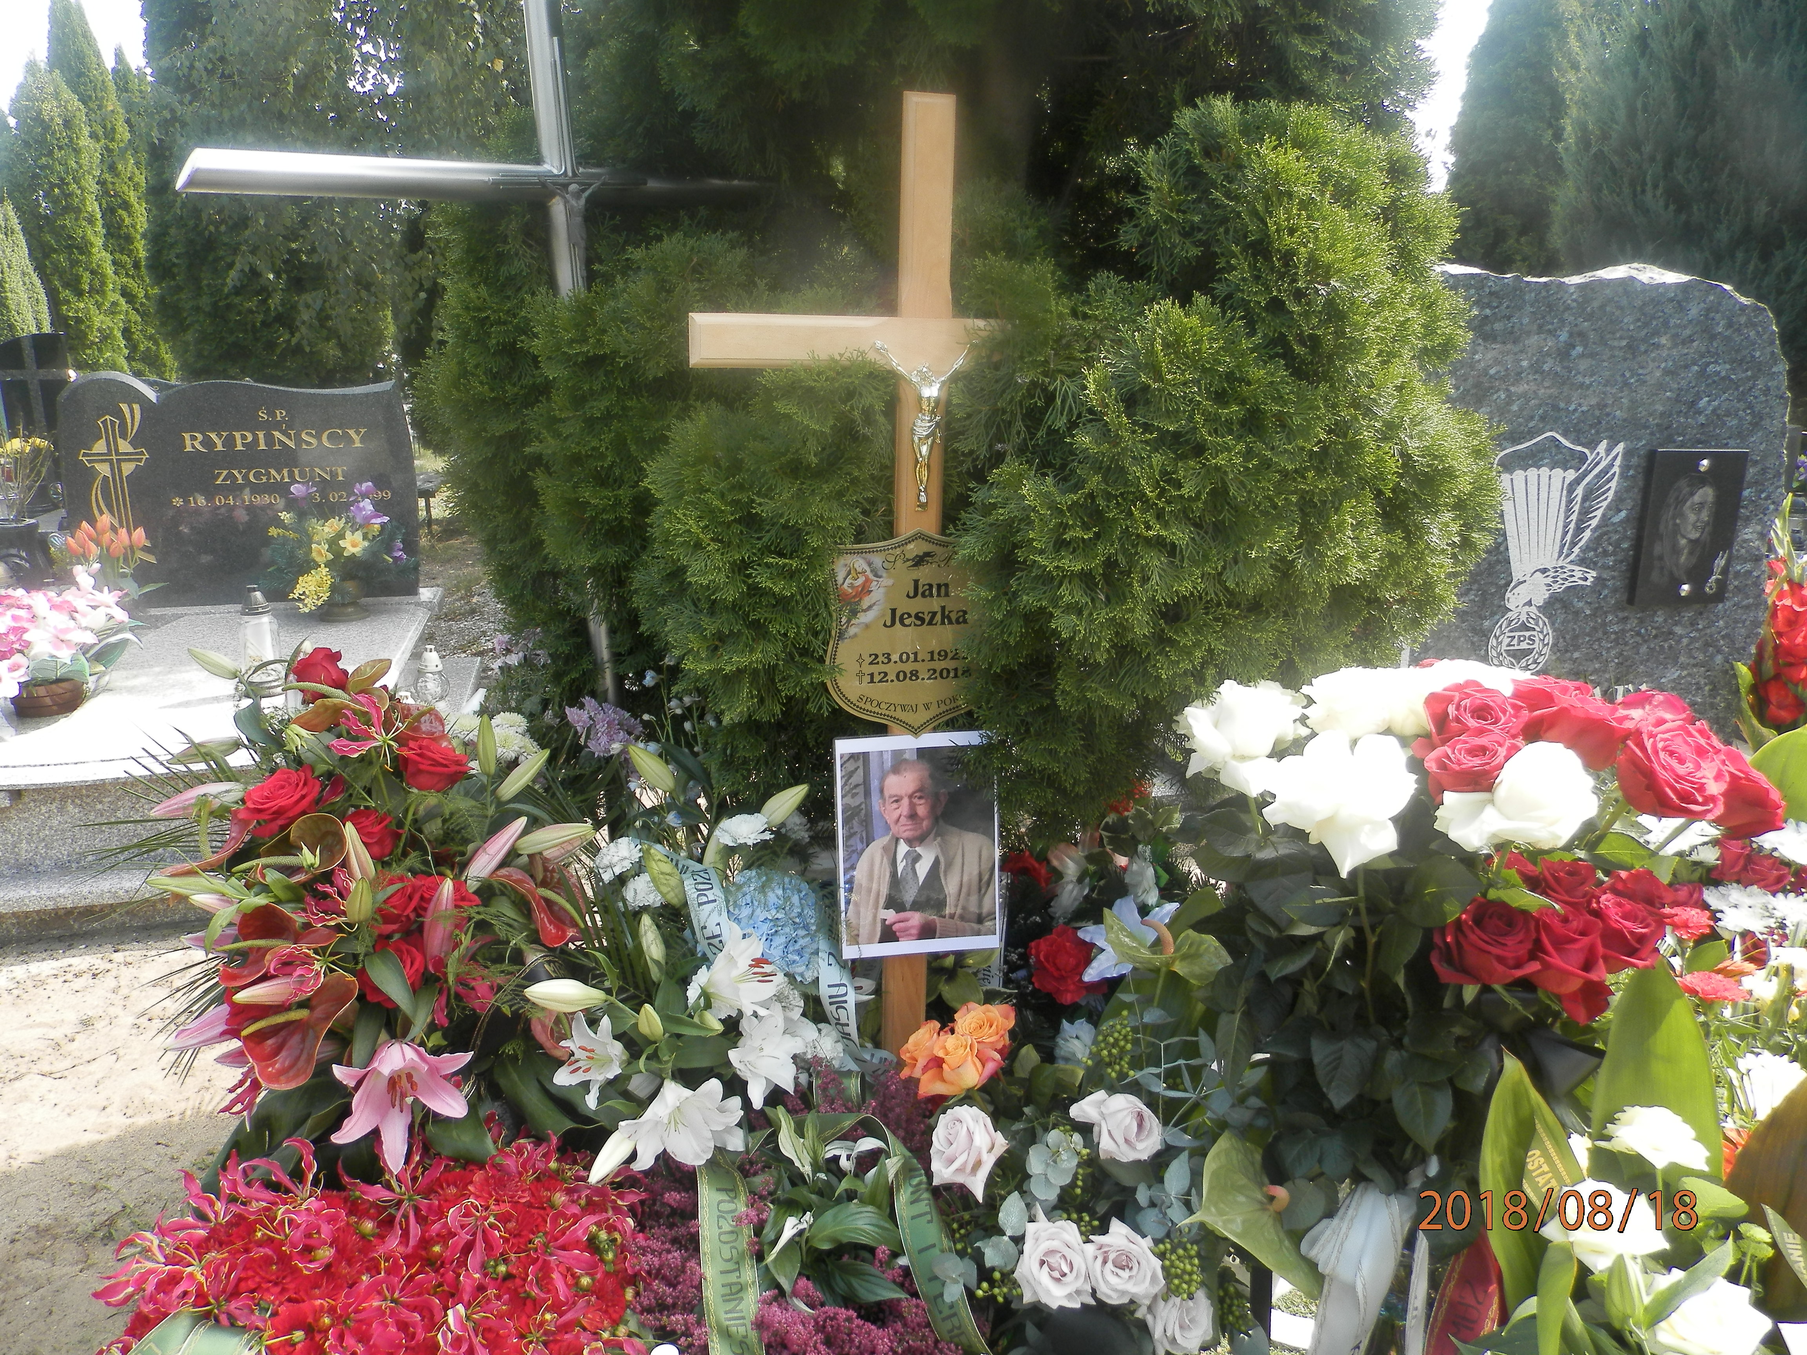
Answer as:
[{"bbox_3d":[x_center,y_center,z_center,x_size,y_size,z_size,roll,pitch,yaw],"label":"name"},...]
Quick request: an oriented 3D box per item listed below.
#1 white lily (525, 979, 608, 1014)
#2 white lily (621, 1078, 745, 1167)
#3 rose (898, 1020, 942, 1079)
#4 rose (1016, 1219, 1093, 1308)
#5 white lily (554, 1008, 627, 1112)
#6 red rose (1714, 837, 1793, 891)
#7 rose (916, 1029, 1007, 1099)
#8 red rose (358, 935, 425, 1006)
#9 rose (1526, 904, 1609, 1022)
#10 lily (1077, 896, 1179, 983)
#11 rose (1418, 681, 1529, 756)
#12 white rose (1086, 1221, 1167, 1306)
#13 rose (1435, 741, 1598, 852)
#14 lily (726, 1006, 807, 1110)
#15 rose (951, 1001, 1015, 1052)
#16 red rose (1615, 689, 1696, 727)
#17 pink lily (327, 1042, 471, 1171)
[{"bbox_3d":[-0.355,0.335,1.370,0.090,0.032,0.032,3,18,-12],"label":"white lily"},{"bbox_3d":[-0.247,0.496,1.450,0.135,0.100,0.100,-1,12,-24],"label":"white lily"},{"bbox_3d":[0.019,0.379,1.330,0.060,0.060,0.060,-17,53,5],"label":"rose"},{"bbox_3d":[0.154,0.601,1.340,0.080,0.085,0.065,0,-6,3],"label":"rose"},{"bbox_3d":[-0.352,0.432,1.470,0.088,0.105,0.070,8,9,26],"label":"white lily"},{"bbox_3d":[0.945,0.208,1.450,0.080,0.058,0.075,1,30,0],"label":"red rose"},{"bbox_3d":[0.057,0.385,1.300,0.085,0.070,0.080,0,57,0],"label":"rose"},{"bbox_3d":[-0.510,0.292,1.300,0.075,0.075,0.065,0,-23,0],"label":"red rose"},{"bbox_3d":[0.521,0.225,1.030,0.080,0.080,0.085,0,-28,0],"label":"rose"},{"bbox_3d":[0.274,0.316,1.580,0.122,0.105,0.070,-1,21,-6],"label":"lily"},{"bbox_3d":[0.528,0.039,1.210,0.098,0.075,0.090,-2,0,-6],"label":"rose"},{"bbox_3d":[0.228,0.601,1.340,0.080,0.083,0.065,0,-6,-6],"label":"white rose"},{"bbox_3d":[0.535,0.103,1.140,0.135,0.095,0.110,2,6,6],"label":"rose"},{"bbox_3d":[-0.148,0.414,1.420,0.090,0.110,0.085,0,17,0],"label":"lily"},{"bbox_3d":[0.093,0.407,1.520,0.072,0.055,0.070,1,35,0],"label":"rose"},{"bbox_3d":[0.691,0.037,1.200,0.077,0.063,0.072,-2,61,-8],"label":"red rose"},{"bbox_3d":[-0.542,0.463,1.410,0.150,0.138,0.100,0,14,0],"label":"pink lily"}]

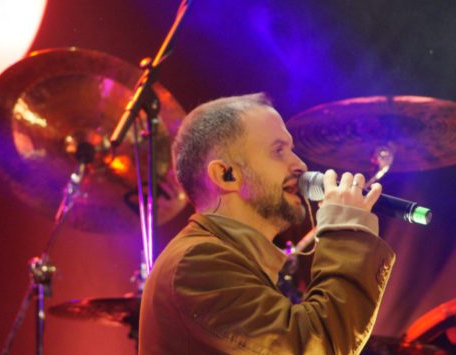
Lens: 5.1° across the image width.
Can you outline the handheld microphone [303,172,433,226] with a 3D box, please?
[{"bbox_3d":[0.235,0.038,8.800,0.255,0.050,0.050,15,0,25],"label":"handheld microphone"}]

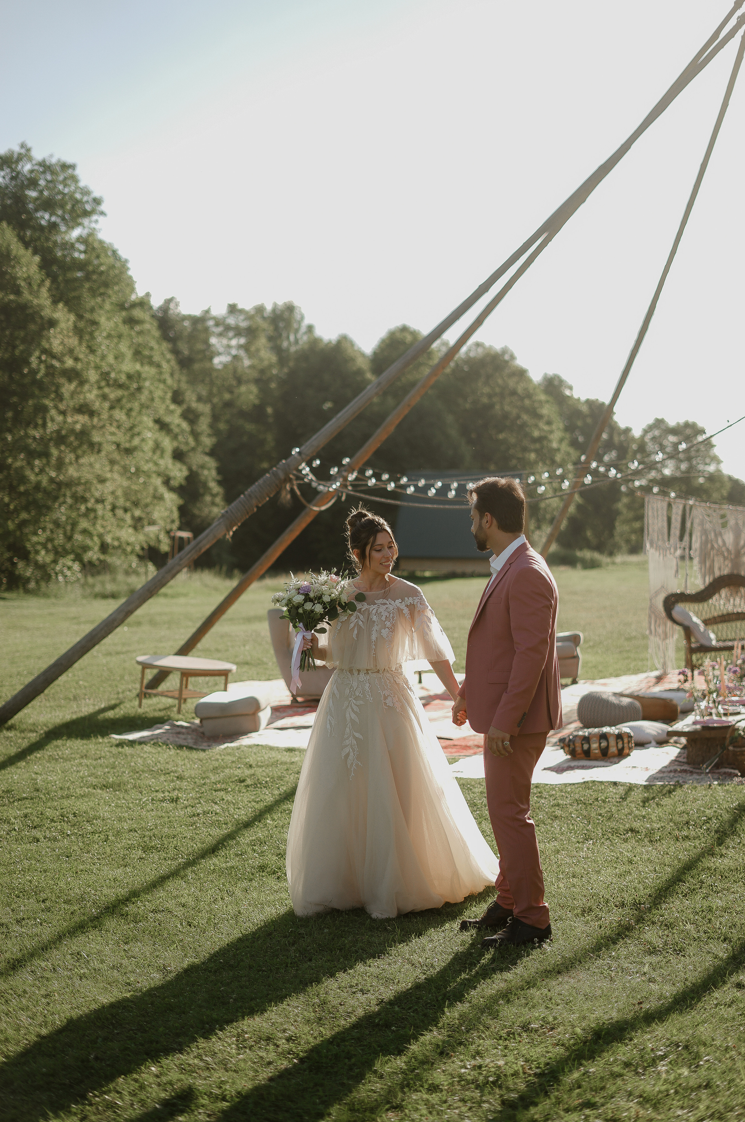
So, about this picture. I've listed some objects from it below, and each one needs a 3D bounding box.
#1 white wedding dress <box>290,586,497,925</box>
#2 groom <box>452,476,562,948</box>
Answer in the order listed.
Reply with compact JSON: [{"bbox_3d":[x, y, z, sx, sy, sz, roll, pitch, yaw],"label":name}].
[{"bbox_3d":[0.100,0.758,6.786,0.950,1.360,0.900,0,1,12],"label":"white wedding dress"},{"bbox_3d":[0.520,0.562,6.062,0.430,1.780,0.550,0,1,-18],"label":"groom"}]

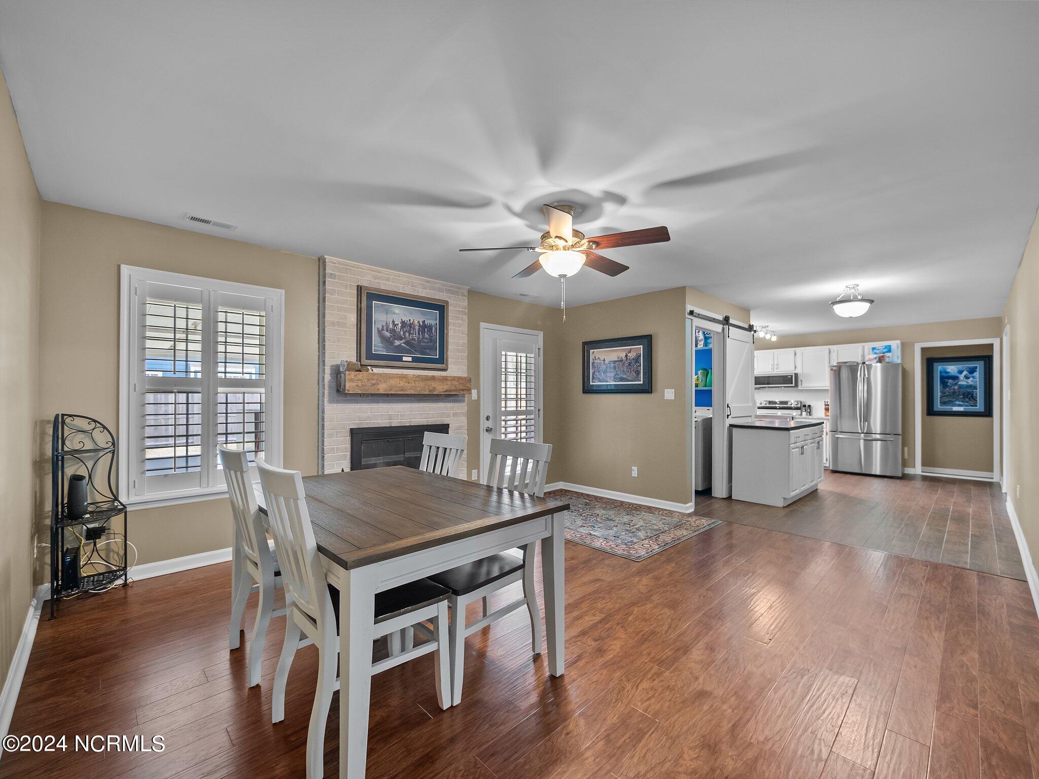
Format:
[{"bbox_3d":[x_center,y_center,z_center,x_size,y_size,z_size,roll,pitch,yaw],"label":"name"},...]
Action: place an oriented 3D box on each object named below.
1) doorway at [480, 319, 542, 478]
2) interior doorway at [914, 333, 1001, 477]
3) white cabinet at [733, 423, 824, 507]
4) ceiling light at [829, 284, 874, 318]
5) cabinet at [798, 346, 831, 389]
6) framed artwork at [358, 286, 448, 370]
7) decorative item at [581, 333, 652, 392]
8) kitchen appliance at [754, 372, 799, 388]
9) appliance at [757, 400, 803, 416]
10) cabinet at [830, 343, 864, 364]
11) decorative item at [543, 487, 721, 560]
[{"bbox_3d":[-0.092,0.272,5.261,1.070,2.080,0.120,0,0,-43],"label":"doorway"},{"bbox_3d":[6.740,0.307,6.492,0.920,2.100,0.130,0,-1,41],"label":"interior doorway"},{"bbox_3d":[3.389,0.896,5.494,1.530,0.910,0.630,0,0,-43],"label":"white cabinet"},{"bbox_3d":[3.523,-0.927,4.442,0.450,0.350,0.450,-1,-1,43],"label":"ceiling light"},{"bbox_3d":[5.272,-0.370,7.465,0.460,0.730,0.330,0,-1,42],"label":"cabinet"},{"bbox_3d":[-1.079,-0.556,4.006,0.920,0.700,0.070,1,-1,-41],"label":"framed artwork"},{"bbox_3d":[1.143,-0.280,5.082,0.970,0.670,0.040,-1,-1,43],"label":"decorative item"},{"bbox_3d":[5.003,-0.163,8.187,0.450,0.280,0.760,0,0,-43],"label":"kitchen appliance"},{"bbox_3d":[4.904,0.818,8.096,0.680,1.170,0.760,0,0,-43],"label":"appliance"},{"bbox_3d":[5.588,-0.573,7.133,0.460,0.350,0.340,0,-1,42],"label":"cabinet"},{"bbox_3d":[0.753,1.315,4.454,1.520,0.015,2.080,1,-1,-44],"label":"decorative item"}]

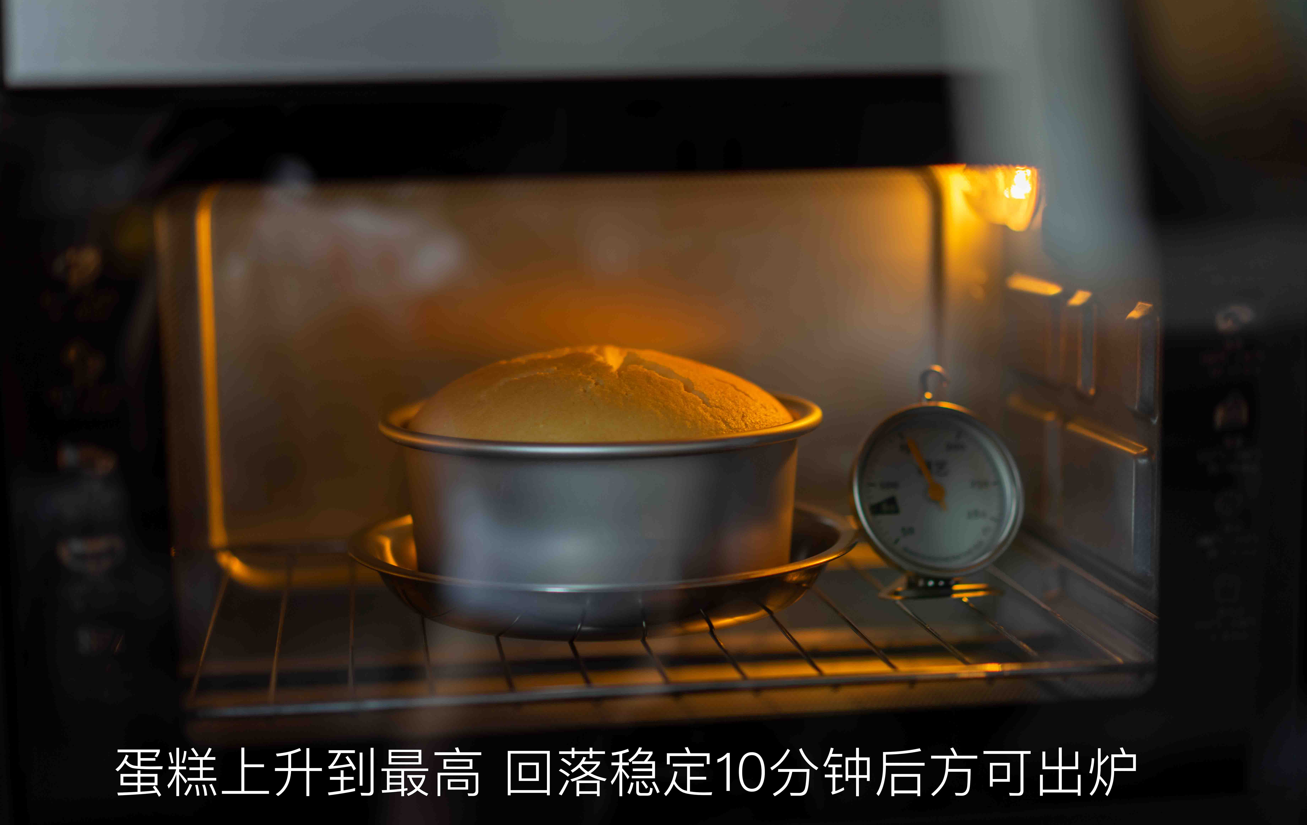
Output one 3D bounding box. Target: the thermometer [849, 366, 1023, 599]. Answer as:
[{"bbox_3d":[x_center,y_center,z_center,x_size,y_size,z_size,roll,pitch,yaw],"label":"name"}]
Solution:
[{"bbox_3d":[0.108,0.025,0.780,0.067,0.089,0.034,-2,8,-8],"label":"thermometer"}]

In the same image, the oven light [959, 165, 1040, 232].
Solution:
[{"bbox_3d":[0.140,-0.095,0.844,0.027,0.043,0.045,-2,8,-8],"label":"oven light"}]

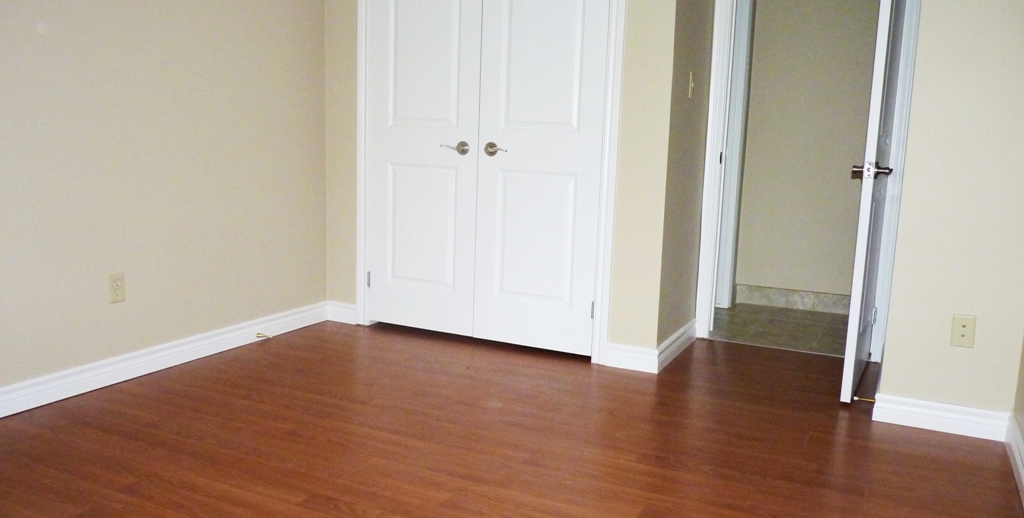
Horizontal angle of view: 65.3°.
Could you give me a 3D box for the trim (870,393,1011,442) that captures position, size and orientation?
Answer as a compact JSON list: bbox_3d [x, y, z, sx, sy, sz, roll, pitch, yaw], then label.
[{"bbox_3d":[1.542,0.570,2.885,0.427,0.103,0.018,6,10,25],"label":"trim"}]

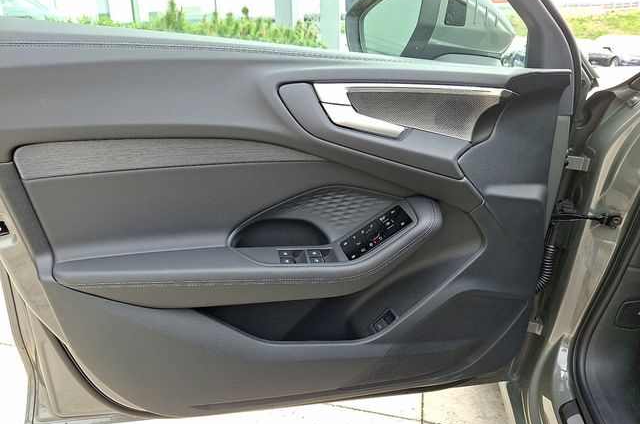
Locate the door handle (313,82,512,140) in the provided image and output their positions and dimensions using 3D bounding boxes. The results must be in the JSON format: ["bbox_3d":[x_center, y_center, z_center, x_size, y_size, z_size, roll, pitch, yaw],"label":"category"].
[{"bbox_3d":[0.147,-0.165,0.750,0.310,0.082,0.060,-3,21,-8],"label":"door handle"}]

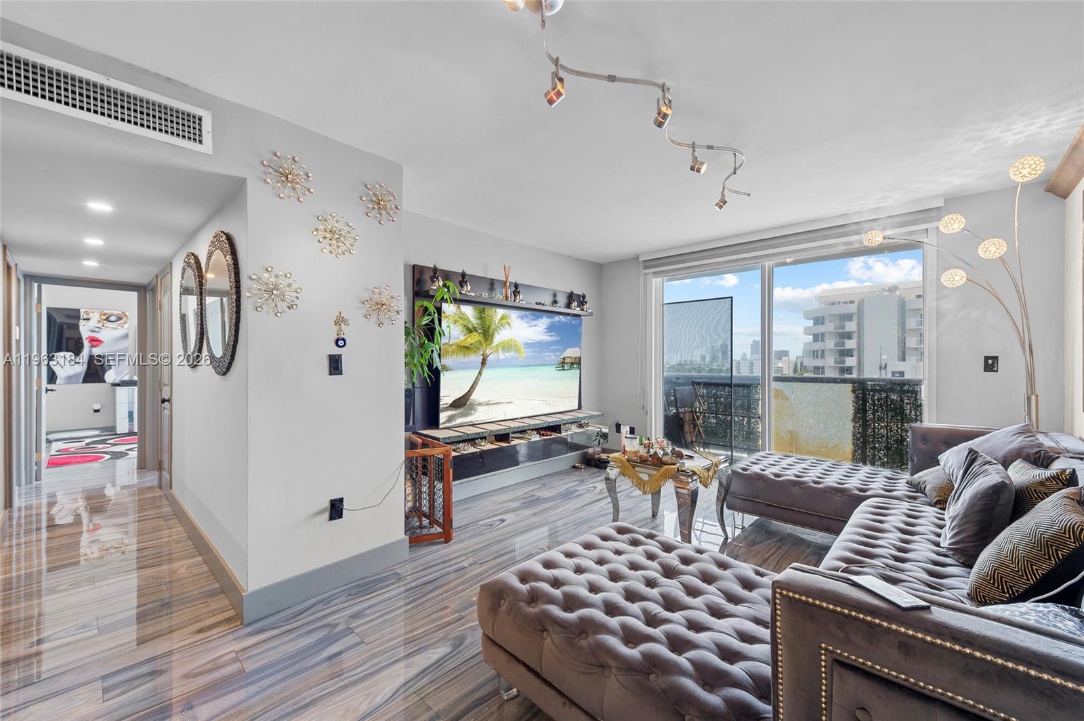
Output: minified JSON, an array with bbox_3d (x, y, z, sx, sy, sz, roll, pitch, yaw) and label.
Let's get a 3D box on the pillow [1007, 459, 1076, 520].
[{"bbox_3d":[2.047,0.595,1.736,0.140,0.380,0.410,16,6,21],"label":"pillow"}]

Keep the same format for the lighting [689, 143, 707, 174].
[{"bbox_3d":[0.781,-1.012,2.110,0.082,0.150,0.058,0,0,37],"label":"lighting"}]

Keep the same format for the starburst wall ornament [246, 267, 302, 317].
[{"bbox_3d":[-1.299,-0.336,2.048,0.080,0.240,0.240,0,0,42],"label":"starburst wall ornament"}]

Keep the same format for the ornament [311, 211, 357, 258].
[{"bbox_3d":[-1.097,-0.683,2.271,0.075,0.236,0.237,0,0,42],"label":"ornament"}]

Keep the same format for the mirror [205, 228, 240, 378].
[{"bbox_3d":[-1.748,-0.307,2.289,0.750,0.775,0.034,0,0,42],"label":"mirror"}]

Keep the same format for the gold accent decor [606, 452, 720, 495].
[{"bbox_3d":[0.895,0.775,2.922,0.590,0.210,0.650,0,0,42],"label":"gold accent decor"}]

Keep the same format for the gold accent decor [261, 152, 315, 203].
[{"bbox_3d":[-1.250,-0.923,2.103,0.075,0.236,0.232,0,0,42],"label":"gold accent decor"}]

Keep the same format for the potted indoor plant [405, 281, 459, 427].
[{"bbox_3d":[-0.916,-0.067,3.116,0.500,1.120,0.560,0,0,42],"label":"potted indoor plant"}]

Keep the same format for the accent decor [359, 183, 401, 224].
[{"bbox_3d":[-0.940,-0.908,2.447,0.080,0.240,0.240,0,0,42],"label":"accent decor"}]

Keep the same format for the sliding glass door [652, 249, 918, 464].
[{"bbox_3d":[2.159,0.148,4.057,2.320,2.180,0.100,0,0,42],"label":"sliding glass door"}]

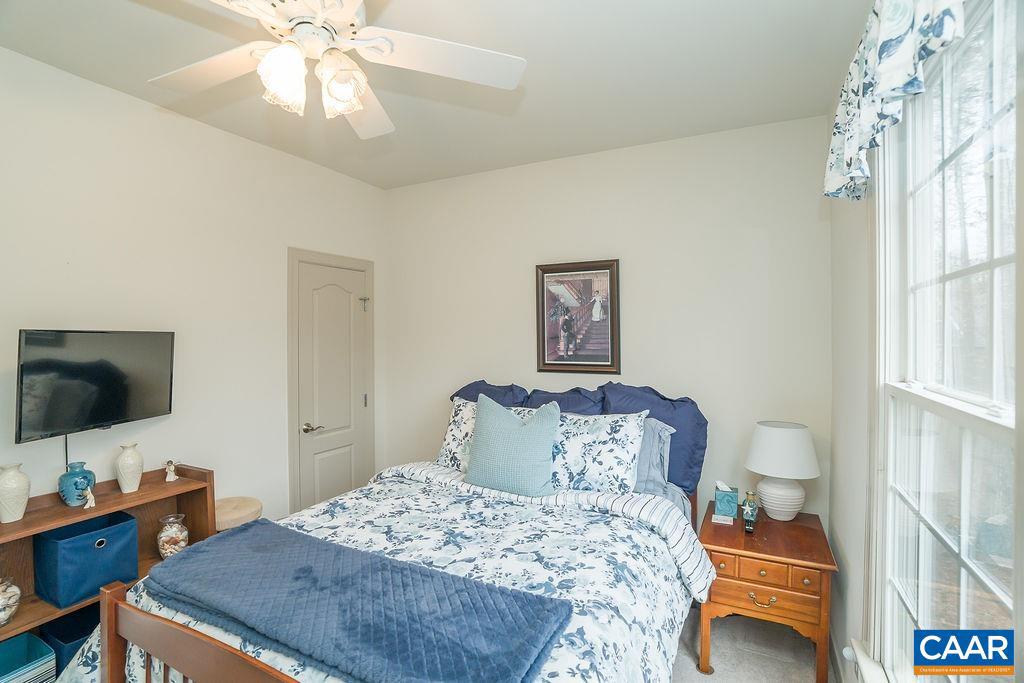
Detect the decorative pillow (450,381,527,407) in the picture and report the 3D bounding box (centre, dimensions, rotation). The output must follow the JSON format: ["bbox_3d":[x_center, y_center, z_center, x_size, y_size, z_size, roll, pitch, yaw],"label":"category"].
[{"bbox_3d":[-0.140,0.600,3.155,0.610,0.600,0.200,0,-11,24],"label":"decorative pillow"}]

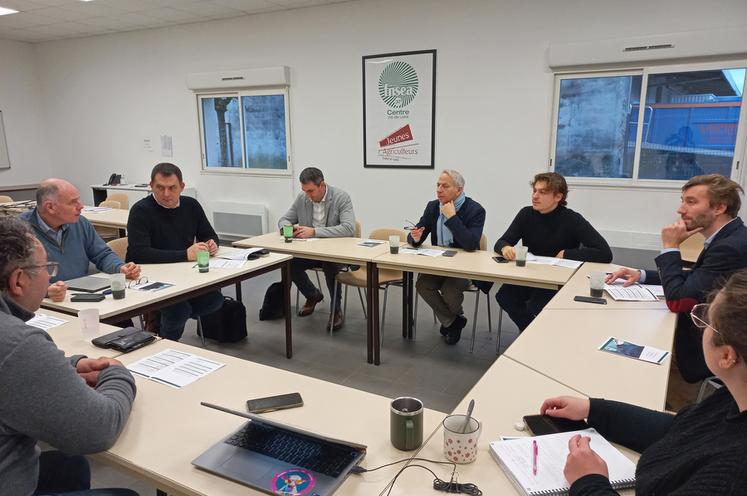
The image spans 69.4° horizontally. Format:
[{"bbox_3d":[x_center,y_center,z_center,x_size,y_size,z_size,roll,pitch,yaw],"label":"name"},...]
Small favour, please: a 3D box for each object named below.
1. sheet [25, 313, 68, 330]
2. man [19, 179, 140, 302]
[{"bbox_3d":[-1.531,0.332,2.363,0.297,0.004,0.210,5,13,24],"label":"sheet"},{"bbox_3d":[-1.691,0.260,3.140,0.780,1.290,0.660,8,14,33],"label":"man"}]

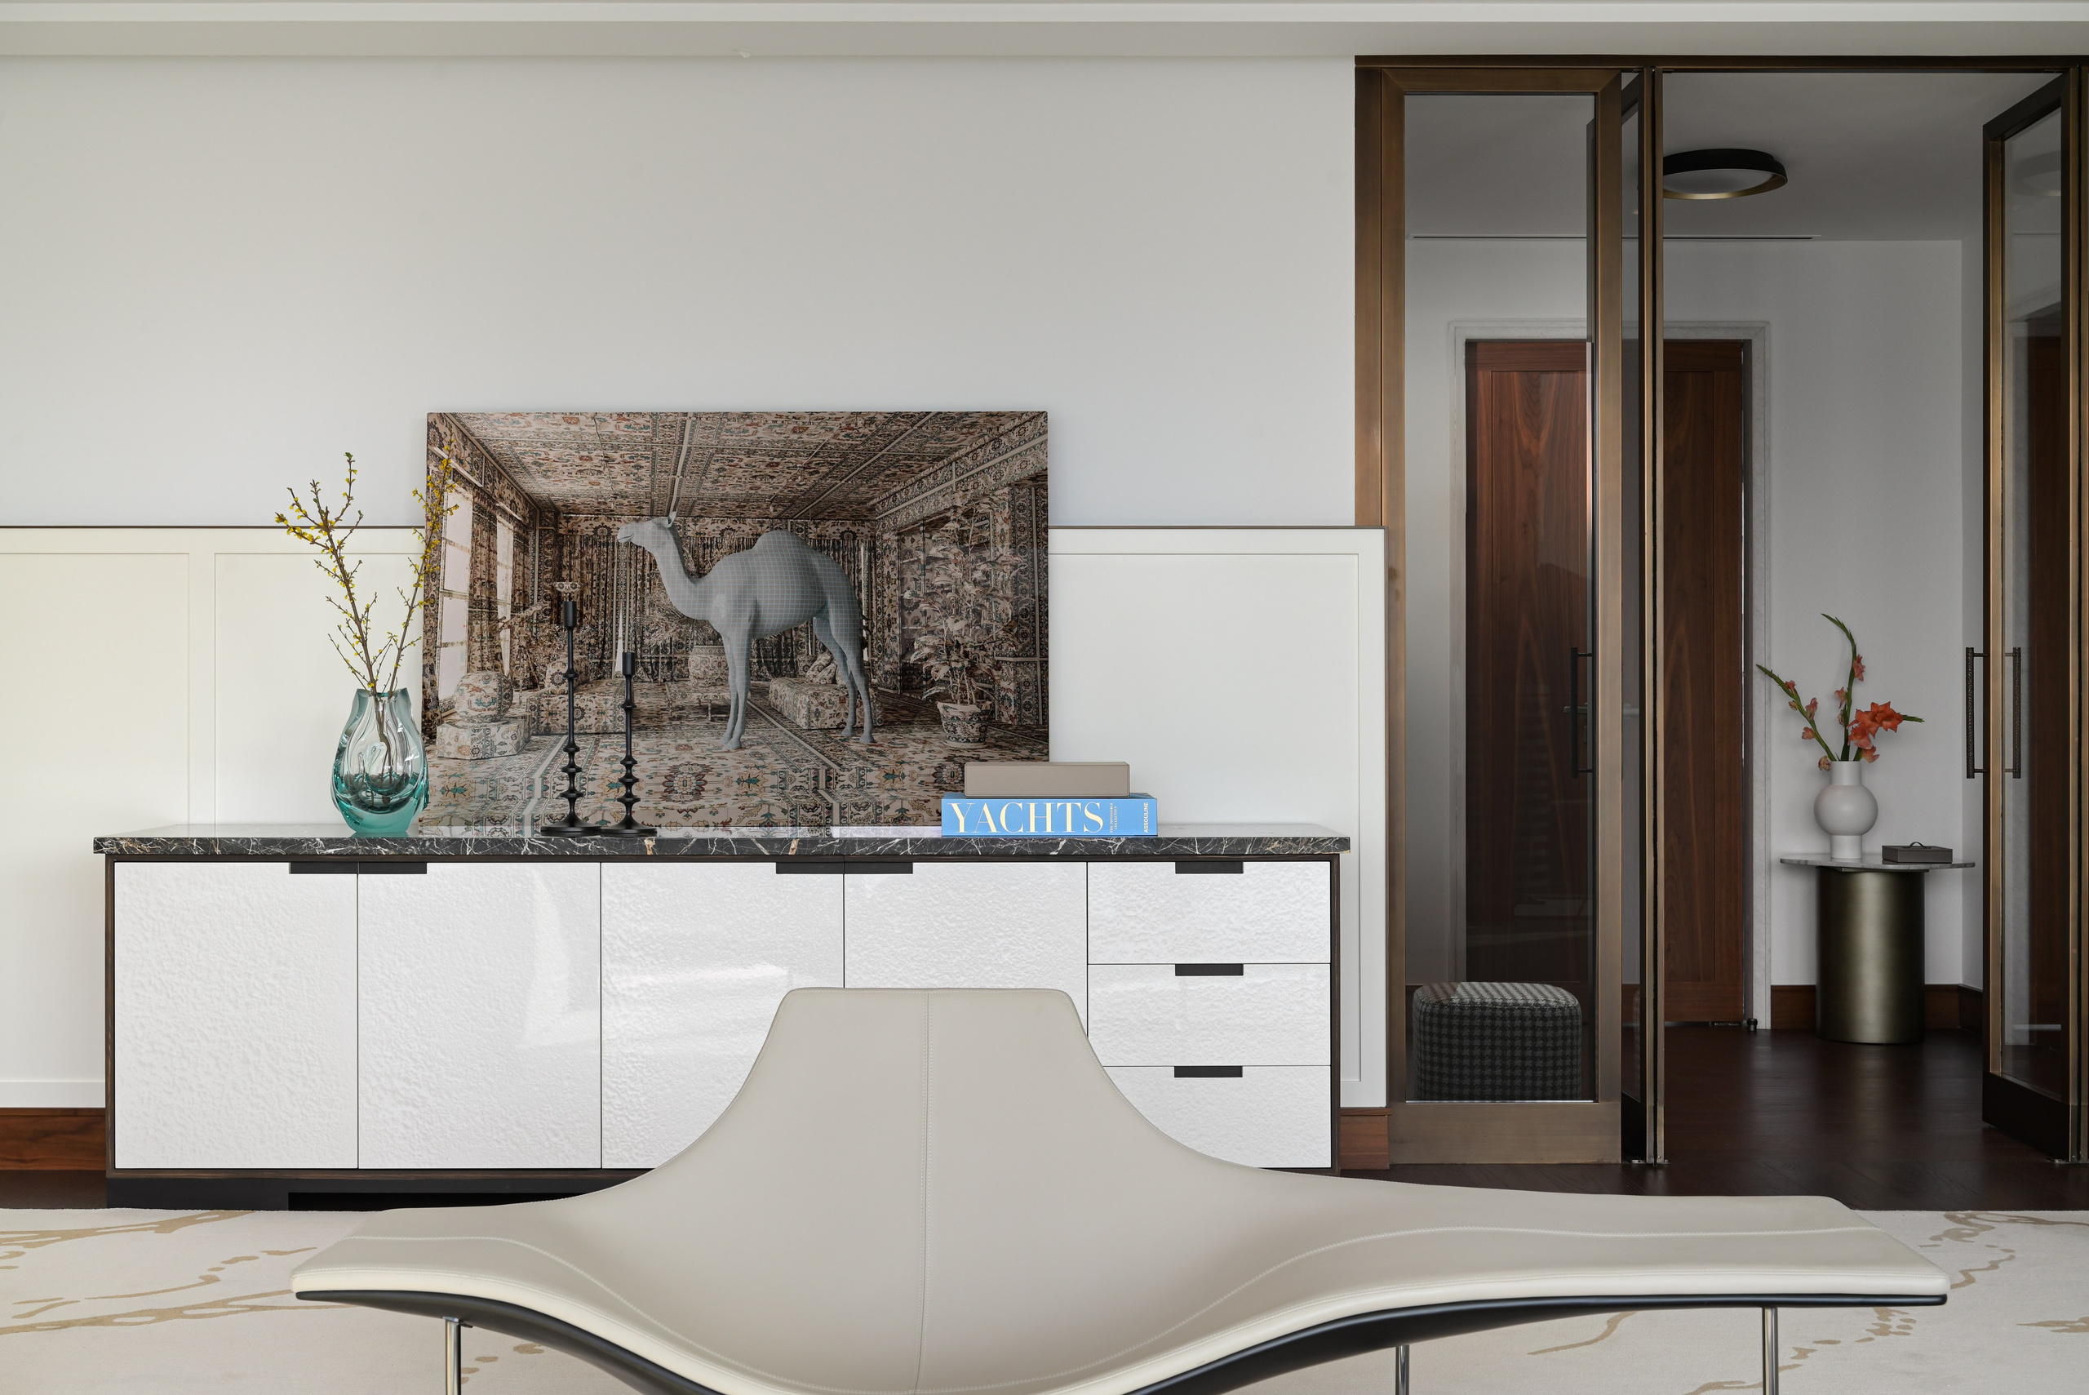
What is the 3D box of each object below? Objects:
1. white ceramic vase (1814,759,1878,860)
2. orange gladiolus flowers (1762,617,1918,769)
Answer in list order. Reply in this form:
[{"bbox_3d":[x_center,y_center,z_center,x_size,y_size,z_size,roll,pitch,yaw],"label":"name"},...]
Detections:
[{"bbox_3d":[2.448,0.344,7.080,0.195,0.297,0.195,0,0,0],"label":"white ceramic vase"},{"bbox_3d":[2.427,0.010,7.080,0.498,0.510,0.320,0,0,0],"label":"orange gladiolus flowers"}]

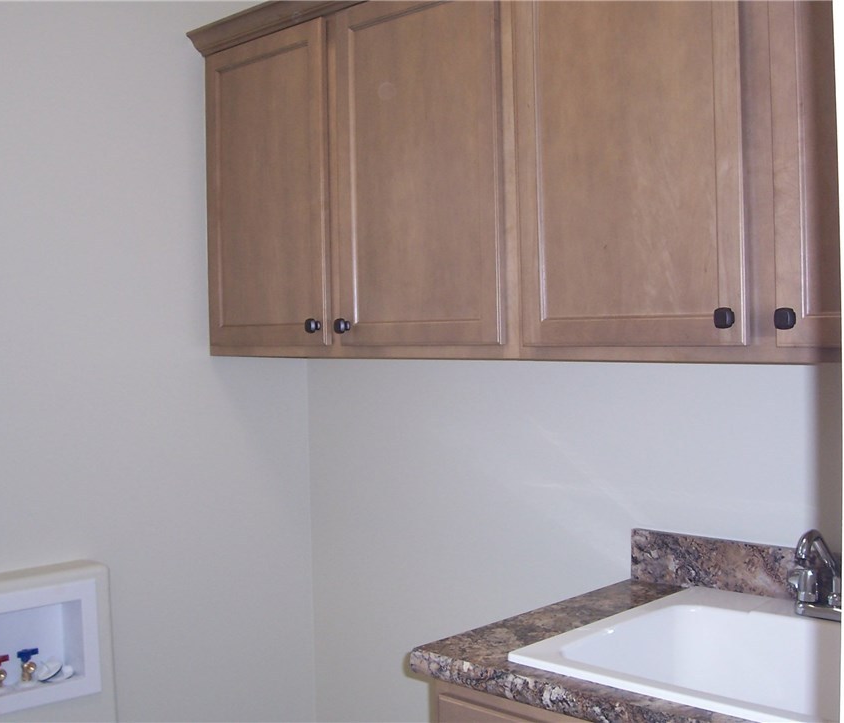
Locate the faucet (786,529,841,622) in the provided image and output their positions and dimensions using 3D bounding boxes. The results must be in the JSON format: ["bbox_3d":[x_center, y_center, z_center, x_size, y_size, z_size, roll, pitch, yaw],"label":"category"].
[{"bbox_3d":[0.646,0.349,1.664,0.170,0.163,0.185,1,2,45],"label":"faucet"}]

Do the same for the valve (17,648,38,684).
[{"bbox_3d":[-0.822,0.638,2.149,0.044,0.068,0.046,1,2,45],"label":"valve"}]

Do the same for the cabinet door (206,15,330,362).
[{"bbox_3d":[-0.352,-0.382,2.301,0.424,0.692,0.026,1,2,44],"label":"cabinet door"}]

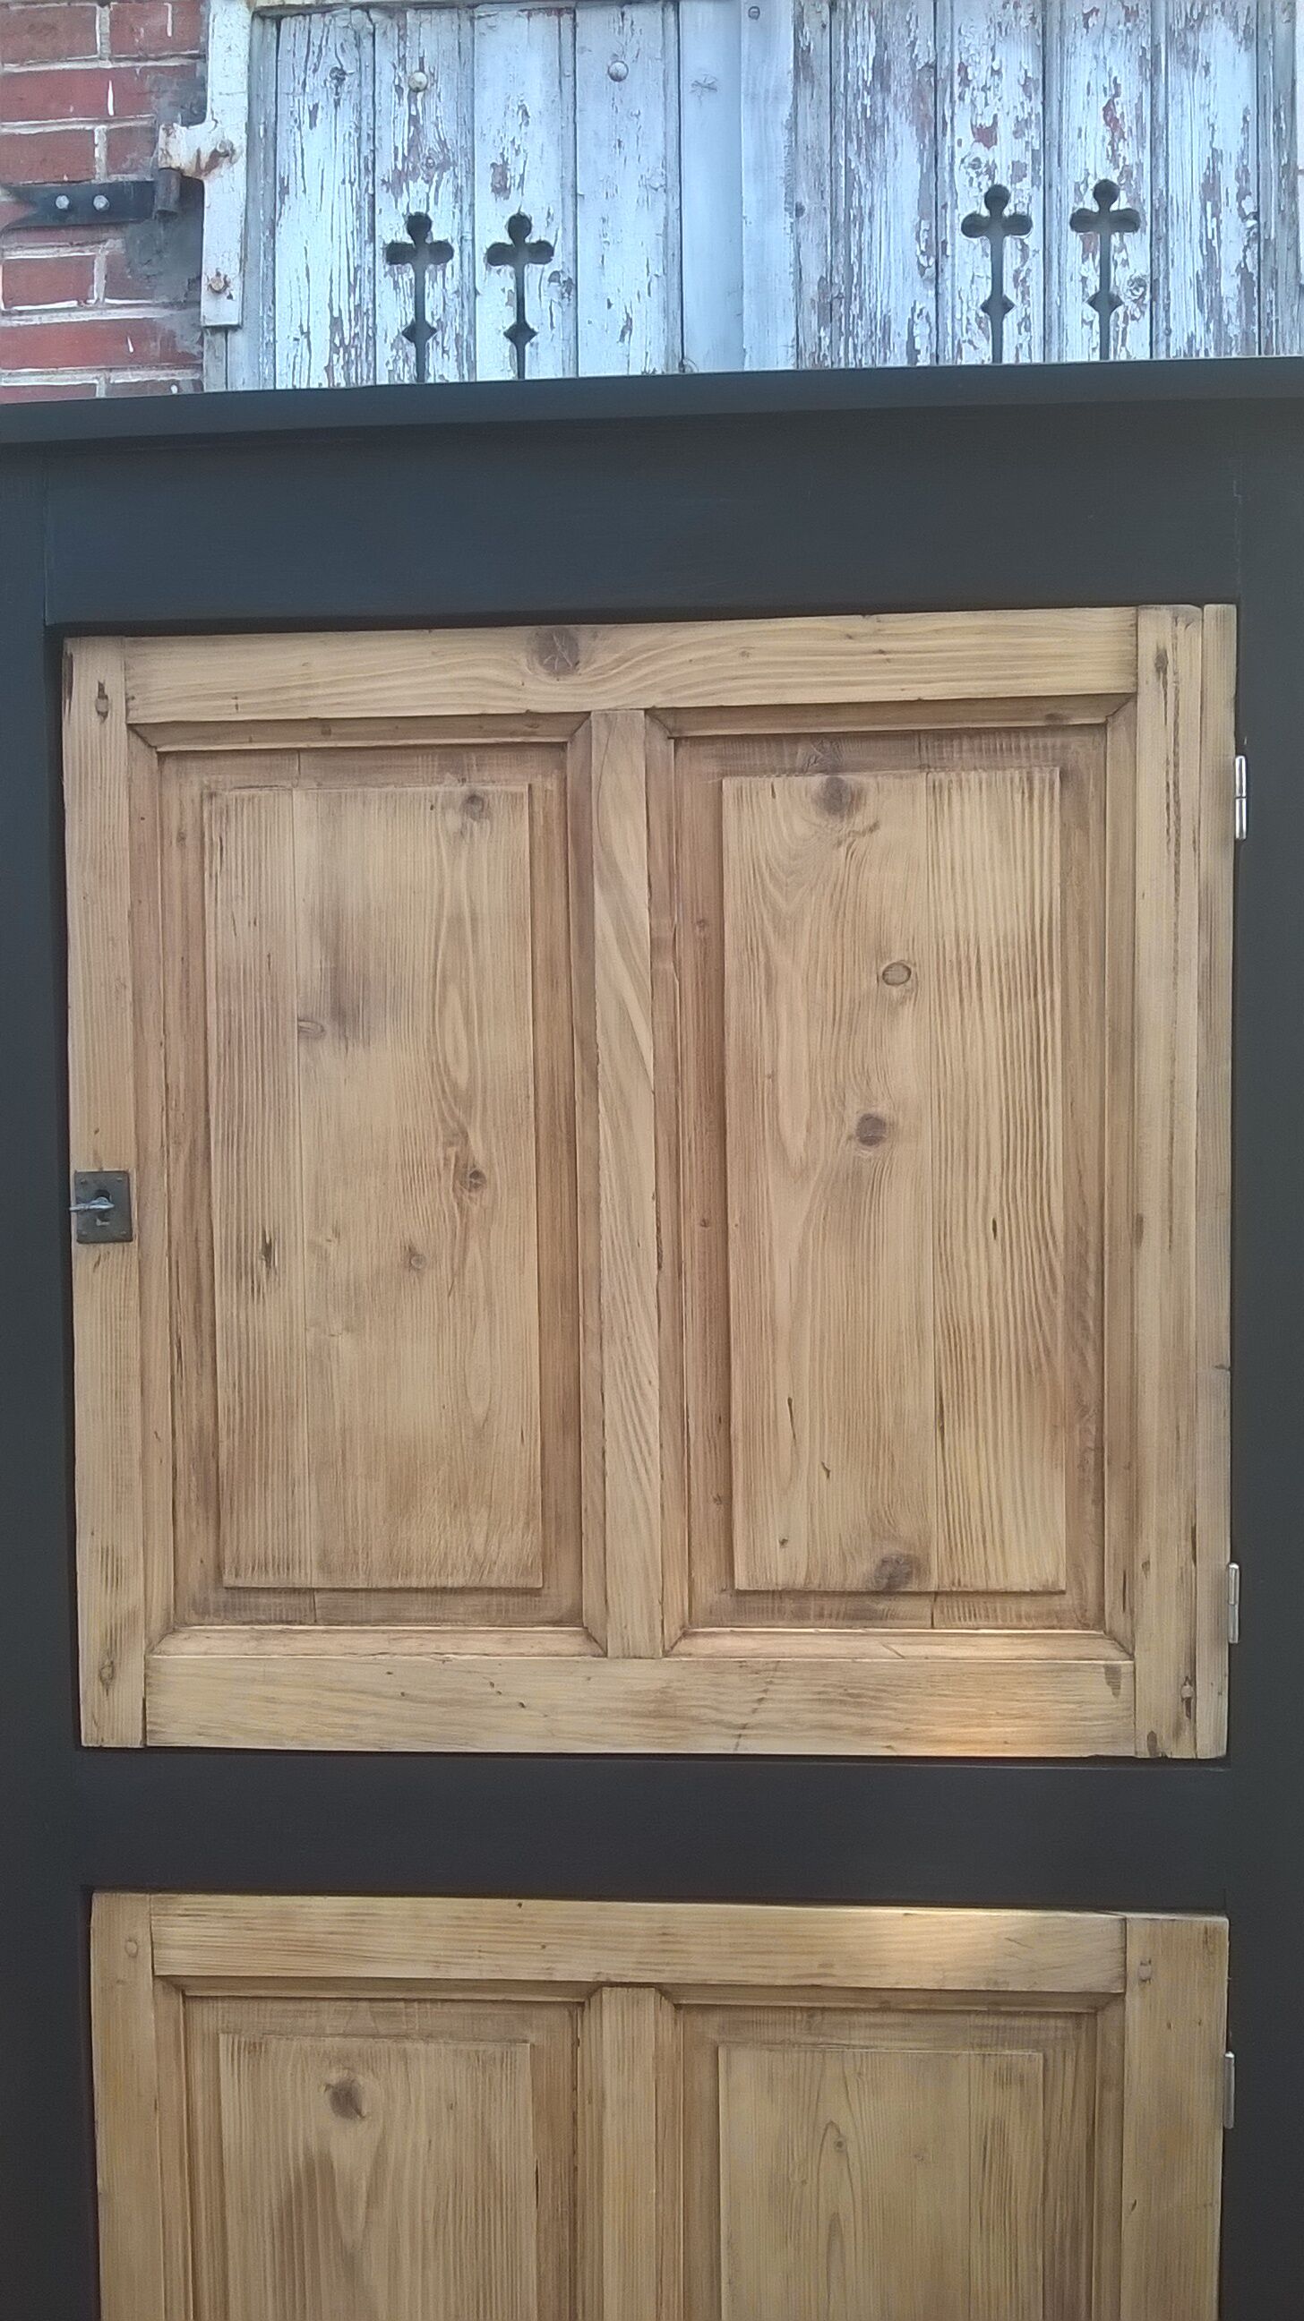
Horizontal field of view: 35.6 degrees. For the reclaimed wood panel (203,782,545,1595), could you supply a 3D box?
[{"bbox_3d":[-0.180,0.018,1.327,0.212,0.525,0.020,-1,2,4],"label":"reclaimed wood panel"}]

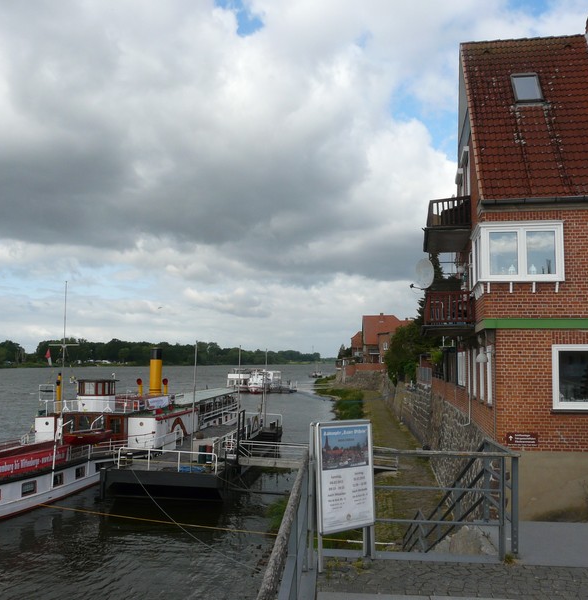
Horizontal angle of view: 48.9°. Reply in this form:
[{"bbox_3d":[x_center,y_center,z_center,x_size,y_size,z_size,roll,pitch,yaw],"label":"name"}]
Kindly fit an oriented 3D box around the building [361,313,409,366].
[{"bbox_3d":[19.474,8.510,134.789,9.800,11.400,10.000,0,-5,1],"label":"building"}]

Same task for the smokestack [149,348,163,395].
[{"bbox_3d":[-11.541,5.992,54.000,0.980,3.850,0.980,-1,-5,8],"label":"smokestack"}]

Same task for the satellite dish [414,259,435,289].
[{"bbox_3d":[3.696,-0.744,18.300,0.180,0.860,0.800,9,-9,-28],"label":"satellite dish"}]

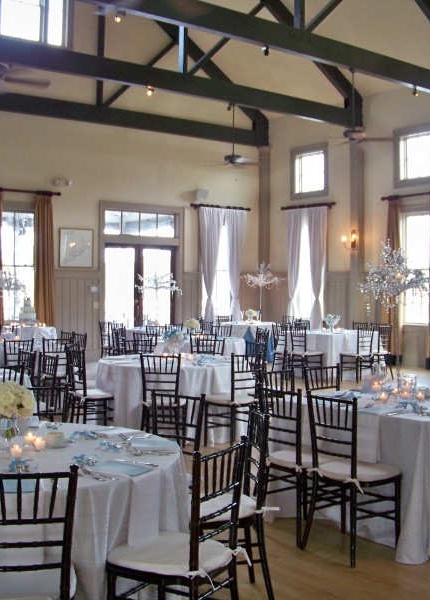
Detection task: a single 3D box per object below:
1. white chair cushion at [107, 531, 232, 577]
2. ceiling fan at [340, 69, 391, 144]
[{"bbox_3d":[-0.183,0.991,3.004,0.400,0.055,0.385,1,1,36],"label":"white chair cushion"},{"bbox_3d":[2.014,-2.831,11.130,1.300,1.120,1.300,-1,1,-40],"label":"ceiling fan"}]

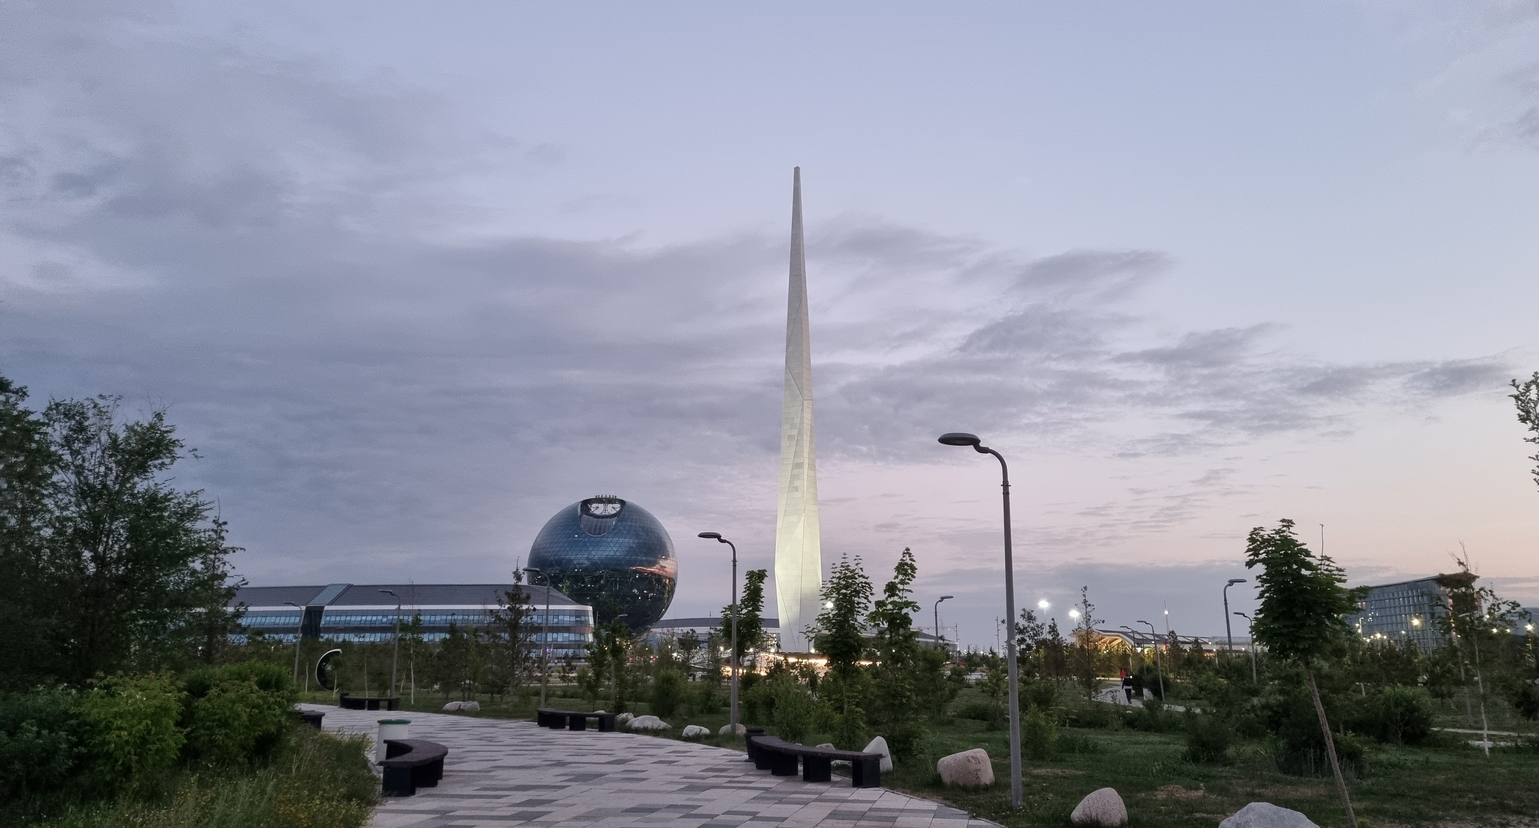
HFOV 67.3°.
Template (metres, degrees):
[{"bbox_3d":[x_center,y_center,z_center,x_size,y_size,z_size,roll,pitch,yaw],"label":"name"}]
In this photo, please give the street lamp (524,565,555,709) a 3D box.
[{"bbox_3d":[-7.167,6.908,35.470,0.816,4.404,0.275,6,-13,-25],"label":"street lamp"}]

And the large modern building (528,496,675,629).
[{"bbox_3d":[-89.590,86.581,624.674,80.000,84.000,80.000,2,-12,-8],"label":"large modern building"}]

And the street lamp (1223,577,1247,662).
[{"bbox_3d":[15.368,7.816,38.219,0.900,4.650,0.300,0,-12,0],"label":"street lamp"}]

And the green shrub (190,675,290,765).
[{"bbox_3d":[-8.796,5.064,19.160,1.600,1.550,1.500,5,-13,-23],"label":"green shrub"}]

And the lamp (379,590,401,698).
[{"bbox_3d":[-16.230,9.937,49.507,0.980,4.650,0.300,0,-12,0],"label":"lamp"}]

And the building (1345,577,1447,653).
[{"bbox_3d":[299.740,97.709,536.593,17.000,38.500,90.000,0,-12,0],"label":"building"}]

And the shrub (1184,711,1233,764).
[{"bbox_3d":[7.866,5.798,20.700,0.792,0.908,0.753,-5,-13,20],"label":"shrub"}]

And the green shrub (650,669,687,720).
[{"bbox_3d":[-2.708,7.526,31.000,0.997,1.379,0.997,1,-12,-5],"label":"green shrub"}]

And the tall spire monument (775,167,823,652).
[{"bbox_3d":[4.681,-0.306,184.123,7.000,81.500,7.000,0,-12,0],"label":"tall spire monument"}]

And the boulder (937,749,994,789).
[{"bbox_3d":[2.676,4.791,15.792,0.757,0.531,0.609,-2,-12,9],"label":"boulder"}]

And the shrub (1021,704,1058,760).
[{"bbox_3d":[4.913,5.785,21.000,0.652,0.990,0.652,-3,-13,13],"label":"shrub"}]

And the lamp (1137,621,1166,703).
[{"bbox_3d":[22.126,14.433,66.975,1.200,4.650,0.300,0,-12,0],"label":"lamp"}]

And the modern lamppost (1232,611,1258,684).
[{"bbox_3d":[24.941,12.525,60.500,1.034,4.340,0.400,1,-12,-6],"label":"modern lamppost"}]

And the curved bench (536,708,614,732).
[{"bbox_3d":[-4.507,7.259,27.437,0.688,0.403,2.900,11,-16,-42],"label":"curved bench"}]

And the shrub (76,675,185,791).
[{"bbox_3d":[-8.394,4.252,15.200,1.215,1.617,1.094,7,-14,-28],"label":"shrub"}]

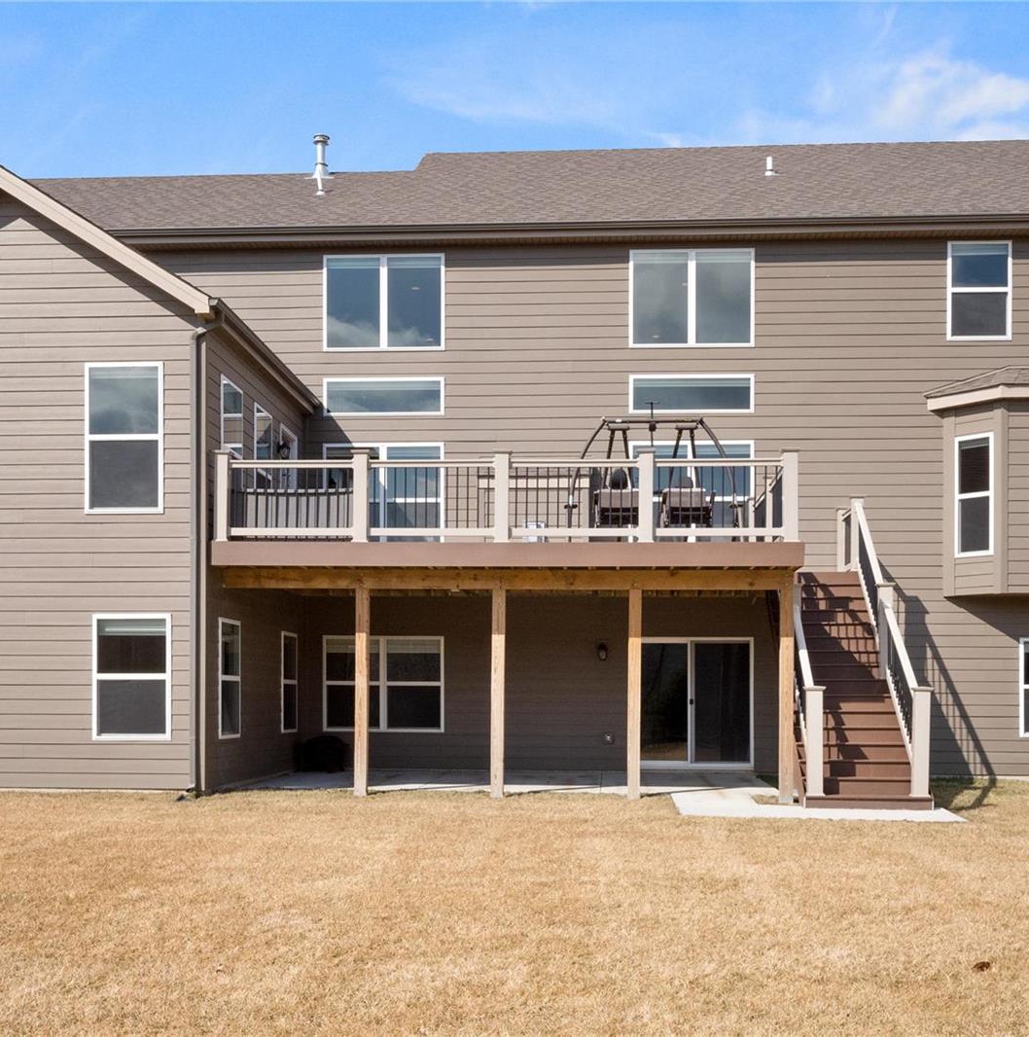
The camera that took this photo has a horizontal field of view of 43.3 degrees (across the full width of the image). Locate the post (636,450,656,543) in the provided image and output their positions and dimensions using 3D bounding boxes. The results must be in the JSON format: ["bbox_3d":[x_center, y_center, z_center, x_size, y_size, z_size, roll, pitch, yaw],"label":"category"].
[{"bbox_3d":[1.582,-0.262,15.550,0.230,1.110,0.230,0,-2,4],"label":"post"}]

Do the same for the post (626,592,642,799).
[{"bbox_3d":[1.496,2.187,16.200,0.150,2.630,0.150,0,-2,4],"label":"post"}]

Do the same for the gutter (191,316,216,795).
[{"bbox_3d":[-3.721,0.436,15.500,0.300,5.750,0.200,0,-2,4],"label":"gutter"}]

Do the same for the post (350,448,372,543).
[{"bbox_3d":[-1.874,-0.267,15.800,0.230,1.110,0.230,0,-2,4],"label":"post"}]

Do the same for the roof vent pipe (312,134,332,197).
[{"bbox_3d":[-3.349,-6.185,22.600,0.310,1.000,0.310,0,-2,4],"label":"roof vent pipe"}]

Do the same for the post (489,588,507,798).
[{"bbox_3d":[-0.206,2.200,16.300,0.150,2.630,0.150,0,-2,4],"label":"post"}]

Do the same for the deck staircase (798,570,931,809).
[{"bbox_3d":[4.230,2.060,16.750,1.500,2.950,3.700,0,-2,4],"label":"deck staircase"}]

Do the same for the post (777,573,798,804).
[{"bbox_3d":[3.390,2.128,16.100,0.160,2.800,0.160,0,-2,4],"label":"post"}]

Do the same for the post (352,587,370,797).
[{"bbox_3d":[-1.946,2.198,16.400,0.150,2.650,0.150,0,-2,4],"label":"post"}]

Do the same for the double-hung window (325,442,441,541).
[{"bbox_3d":[-2.057,-0.344,20.400,1.900,1.720,0.100,0,-2,4],"label":"double-hung window"}]

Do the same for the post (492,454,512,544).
[{"bbox_3d":[-0.154,-0.250,15.680,0.230,1.110,0.230,0,-2,4],"label":"post"}]

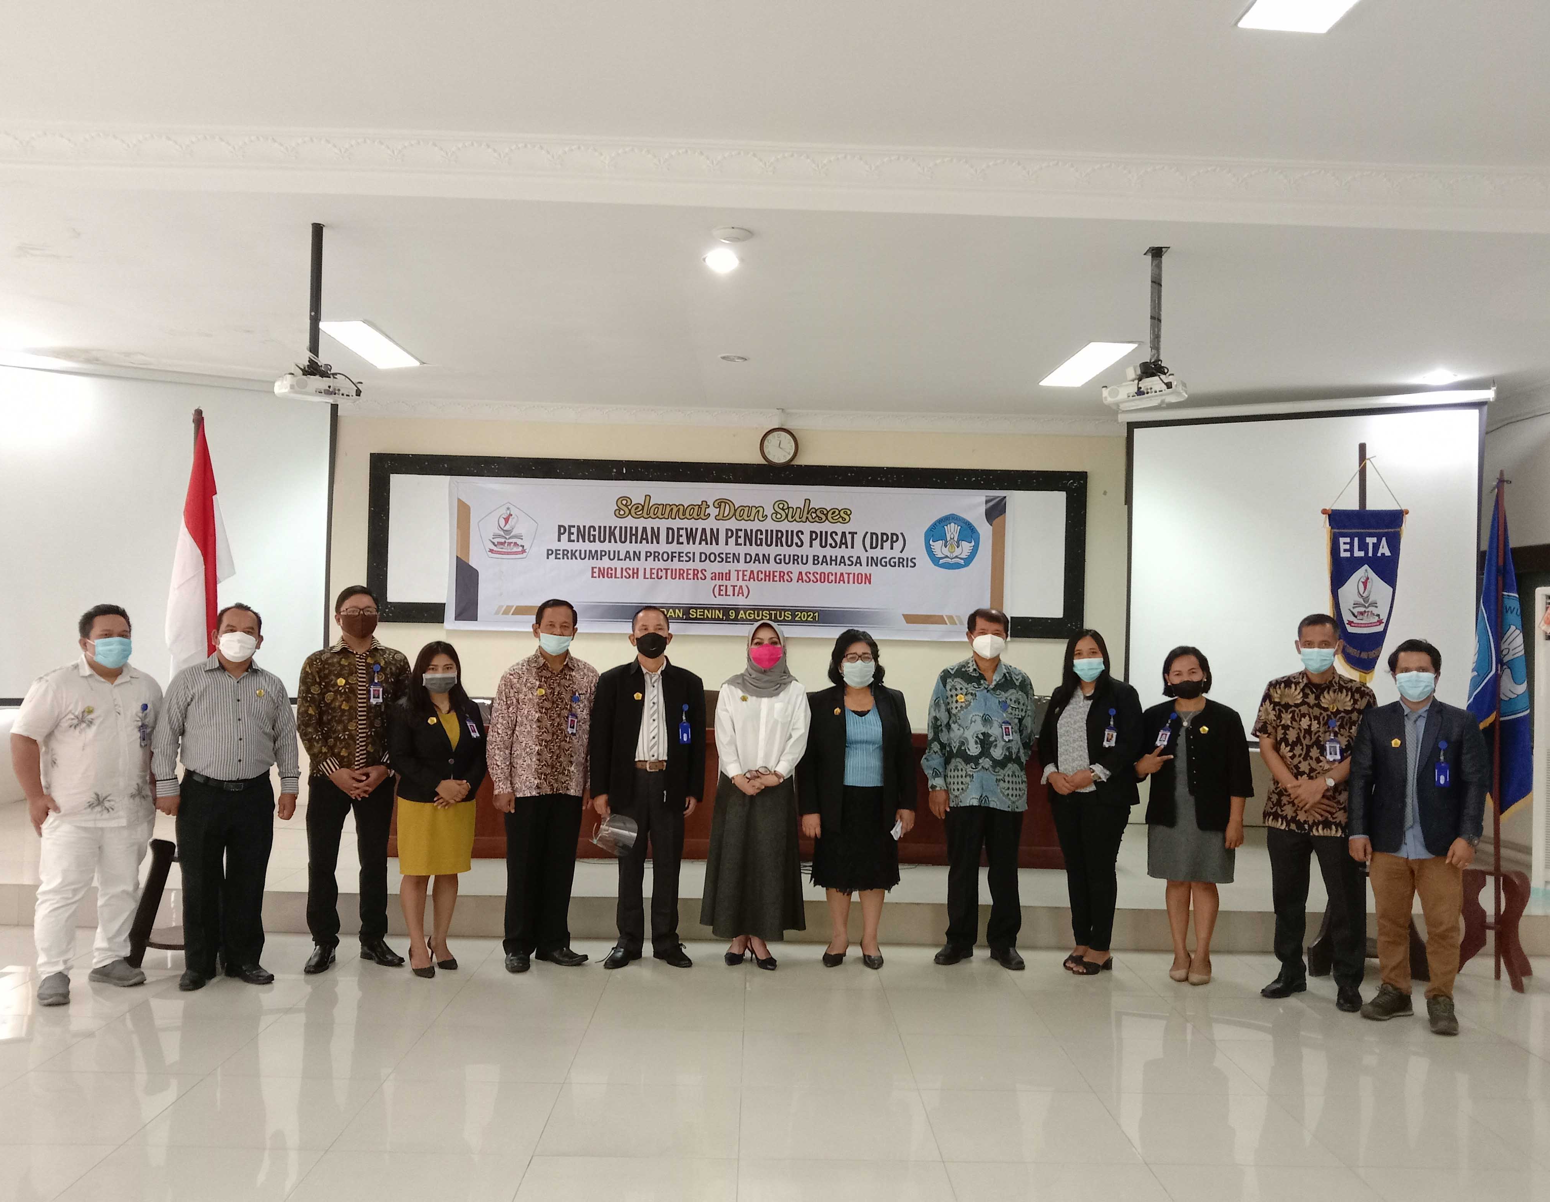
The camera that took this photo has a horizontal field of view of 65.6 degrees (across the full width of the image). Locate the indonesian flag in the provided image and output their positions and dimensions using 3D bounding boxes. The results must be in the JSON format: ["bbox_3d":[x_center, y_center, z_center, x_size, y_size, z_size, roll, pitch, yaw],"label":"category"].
[{"bbox_3d":[-2.598,-0.220,5.448,0.300,1.200,0.220,2,-1,-16],"label":"indonesian flag"}]

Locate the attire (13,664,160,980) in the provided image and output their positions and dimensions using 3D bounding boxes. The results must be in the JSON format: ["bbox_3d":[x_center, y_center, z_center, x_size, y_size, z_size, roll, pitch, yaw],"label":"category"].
[{"bbox_3d":[-2.937,0.924,5.165,0.562,1.369,0.360,3,-2,-44],"label":"attire"}]

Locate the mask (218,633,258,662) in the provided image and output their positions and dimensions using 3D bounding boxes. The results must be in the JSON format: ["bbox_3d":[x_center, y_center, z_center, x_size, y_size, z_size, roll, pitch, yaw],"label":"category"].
[{"bbox_3d":[-2.277,0.194,5.110,0.148,0.125,0.080,2,-2,-25],"label":"mask"}]

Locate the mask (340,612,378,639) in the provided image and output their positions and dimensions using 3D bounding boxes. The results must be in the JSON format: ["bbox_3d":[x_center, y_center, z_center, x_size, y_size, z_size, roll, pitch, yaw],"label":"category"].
[{"bbox_3d":[-1.872,0.110,5.421,0.160,0.125,0.090,2,-1,-21],"label":"mask"}]

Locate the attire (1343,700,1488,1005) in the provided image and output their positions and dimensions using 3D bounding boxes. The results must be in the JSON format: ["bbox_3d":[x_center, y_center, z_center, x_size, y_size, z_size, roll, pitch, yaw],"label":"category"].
[{"bbox_3d":[2.668,1.027,5.000,0.530,1.290,0.310,1,-2,29],"label":"attire"}]

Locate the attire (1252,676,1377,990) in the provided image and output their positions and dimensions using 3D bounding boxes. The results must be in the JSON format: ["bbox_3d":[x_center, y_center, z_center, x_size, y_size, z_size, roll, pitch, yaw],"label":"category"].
[{"bbox_3d":[2.378,0.977,5.317,0.520,1.380,0.300,1,-1,22],"label":"attire"}]

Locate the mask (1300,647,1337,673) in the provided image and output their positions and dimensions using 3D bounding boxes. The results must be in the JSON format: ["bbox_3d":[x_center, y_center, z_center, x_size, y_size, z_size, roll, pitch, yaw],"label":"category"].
[{"bbox_3d":[2.338,0.253,5.180,0.143,0.118,0.080,1,-2,24],"label":"mask"}]

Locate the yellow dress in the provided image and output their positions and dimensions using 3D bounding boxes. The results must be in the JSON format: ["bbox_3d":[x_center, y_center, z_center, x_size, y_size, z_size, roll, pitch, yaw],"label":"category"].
[{"bbox_3d":[-1.577,0.879,5.620,0.354,0.792,0.260,2,-2,-21],"label":"yellow dress"}]

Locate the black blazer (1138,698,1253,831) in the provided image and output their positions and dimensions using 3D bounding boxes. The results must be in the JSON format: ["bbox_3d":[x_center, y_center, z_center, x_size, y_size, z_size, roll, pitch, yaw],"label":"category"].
[{"bbox_3d":[1.999,0.783,5.749,0.537,0.638,0.300,1,-2,26],"label":"black blazer"}]

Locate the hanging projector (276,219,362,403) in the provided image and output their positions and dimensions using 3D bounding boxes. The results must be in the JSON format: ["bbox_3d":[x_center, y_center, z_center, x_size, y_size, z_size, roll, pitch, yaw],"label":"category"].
[{"bbox_3d":[-1.873,-1.166,4.938,0.310,0.730,0.270,2,-1,-32],"label":"hanging projector"}]

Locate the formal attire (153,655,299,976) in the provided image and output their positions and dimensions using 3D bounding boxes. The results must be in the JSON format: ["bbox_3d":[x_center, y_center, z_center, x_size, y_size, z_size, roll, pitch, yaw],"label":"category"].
[{"bbox_3d":[-2.369,0.925,5.200,0.580,1.400,0.340,2,-2,-26],"label":"formal attire"}]

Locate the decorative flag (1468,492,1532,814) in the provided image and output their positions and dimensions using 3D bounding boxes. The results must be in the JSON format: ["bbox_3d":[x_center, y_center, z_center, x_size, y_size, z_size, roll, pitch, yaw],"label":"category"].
[{"bbox_3d":[3.547,0.257,5.889,0.283,1.592,0.270,1,-2,29],"label":"decorative flag"}]

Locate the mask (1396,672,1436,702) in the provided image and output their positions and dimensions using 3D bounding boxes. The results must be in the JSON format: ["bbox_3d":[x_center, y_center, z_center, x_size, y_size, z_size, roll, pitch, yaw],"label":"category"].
[{"bbox_3d":[2.674,0.358,5.034,0.155,0.120,0.090,1,-1,25],"label":"mask"}]

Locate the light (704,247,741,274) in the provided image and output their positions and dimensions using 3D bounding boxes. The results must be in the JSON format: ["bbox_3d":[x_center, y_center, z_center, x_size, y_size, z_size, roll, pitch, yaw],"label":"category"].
[{"bbox_3d":[-0.230,-1.496,5.290,0.165,0.080,0.165,1,-1,-1],"label":"light"}]

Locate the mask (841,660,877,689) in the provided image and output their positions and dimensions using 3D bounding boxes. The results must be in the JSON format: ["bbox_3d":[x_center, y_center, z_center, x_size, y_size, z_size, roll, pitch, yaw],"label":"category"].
[{"bbox_3d":[0.395,0.345,5.620,0.150,0.122,0.080,1,-1,4],"label":"mask"}]

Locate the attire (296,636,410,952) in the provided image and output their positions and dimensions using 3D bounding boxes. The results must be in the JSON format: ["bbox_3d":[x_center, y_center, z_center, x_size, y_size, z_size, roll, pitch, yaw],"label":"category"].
[{"bbox_3d":[-1.983,0.908,5.669,0.506,1.480,0.310,2,-2,-25],"label":"attire"}]

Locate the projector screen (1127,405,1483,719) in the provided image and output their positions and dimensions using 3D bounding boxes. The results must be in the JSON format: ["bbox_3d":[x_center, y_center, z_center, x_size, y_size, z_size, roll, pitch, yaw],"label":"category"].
[{"bbox_3d":[3.280,-0.124,7.610,2.100,2.120,0.050,1,-2,26],"label":"projector screen"}]

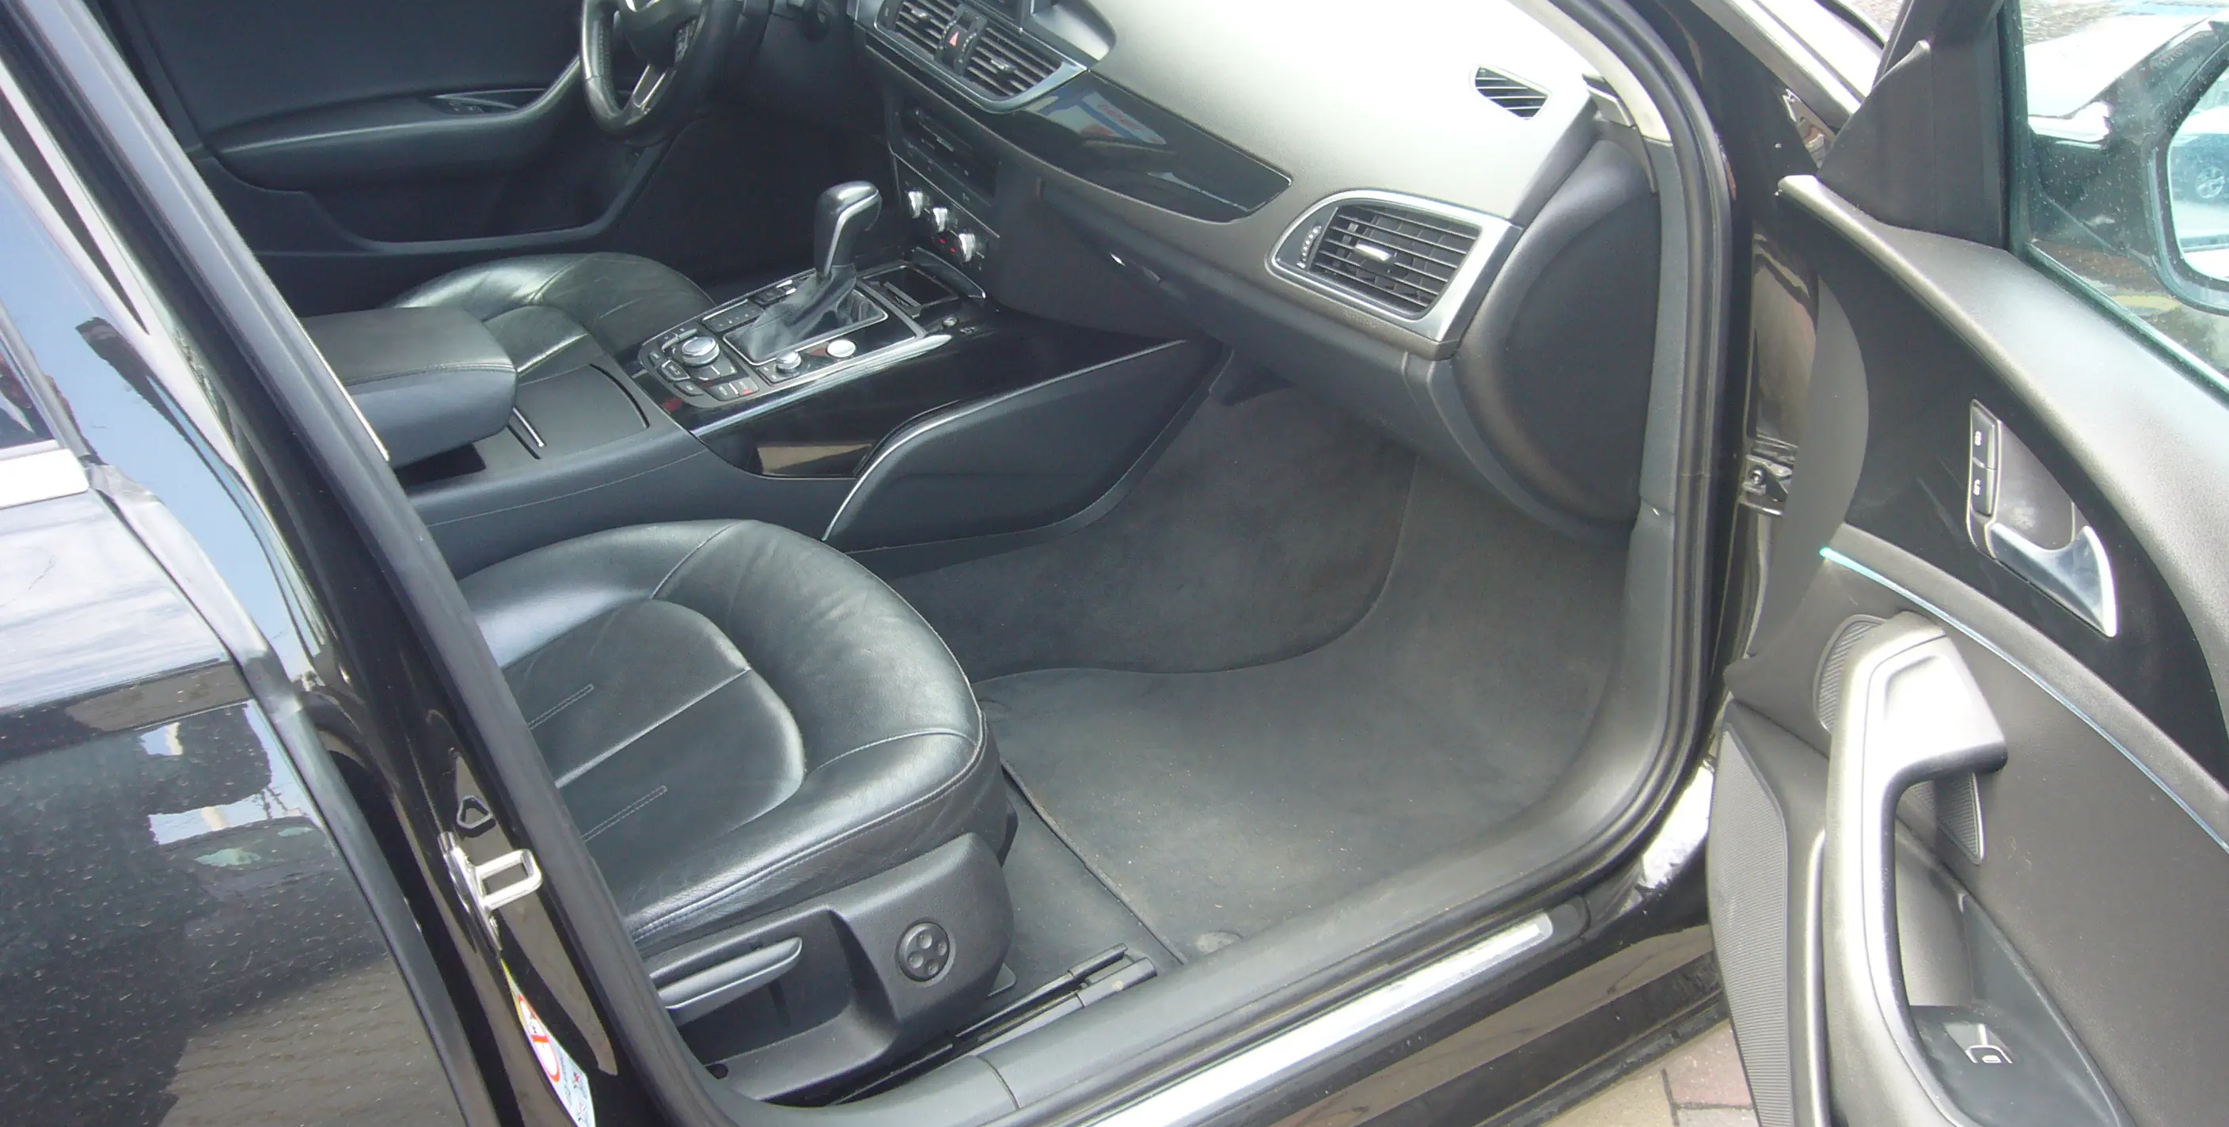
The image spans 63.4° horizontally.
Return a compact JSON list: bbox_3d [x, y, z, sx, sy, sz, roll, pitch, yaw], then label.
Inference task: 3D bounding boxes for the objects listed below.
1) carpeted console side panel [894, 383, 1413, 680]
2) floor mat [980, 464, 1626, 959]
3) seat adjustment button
[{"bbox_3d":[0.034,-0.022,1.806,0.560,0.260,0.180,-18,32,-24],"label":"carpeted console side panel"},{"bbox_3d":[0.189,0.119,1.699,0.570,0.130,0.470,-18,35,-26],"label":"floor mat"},{"bbox_3d":[-0.135,0.272,1.275,0.041,0.041,0.015,-18,23,-26],"label":"seat adjustment button"}]

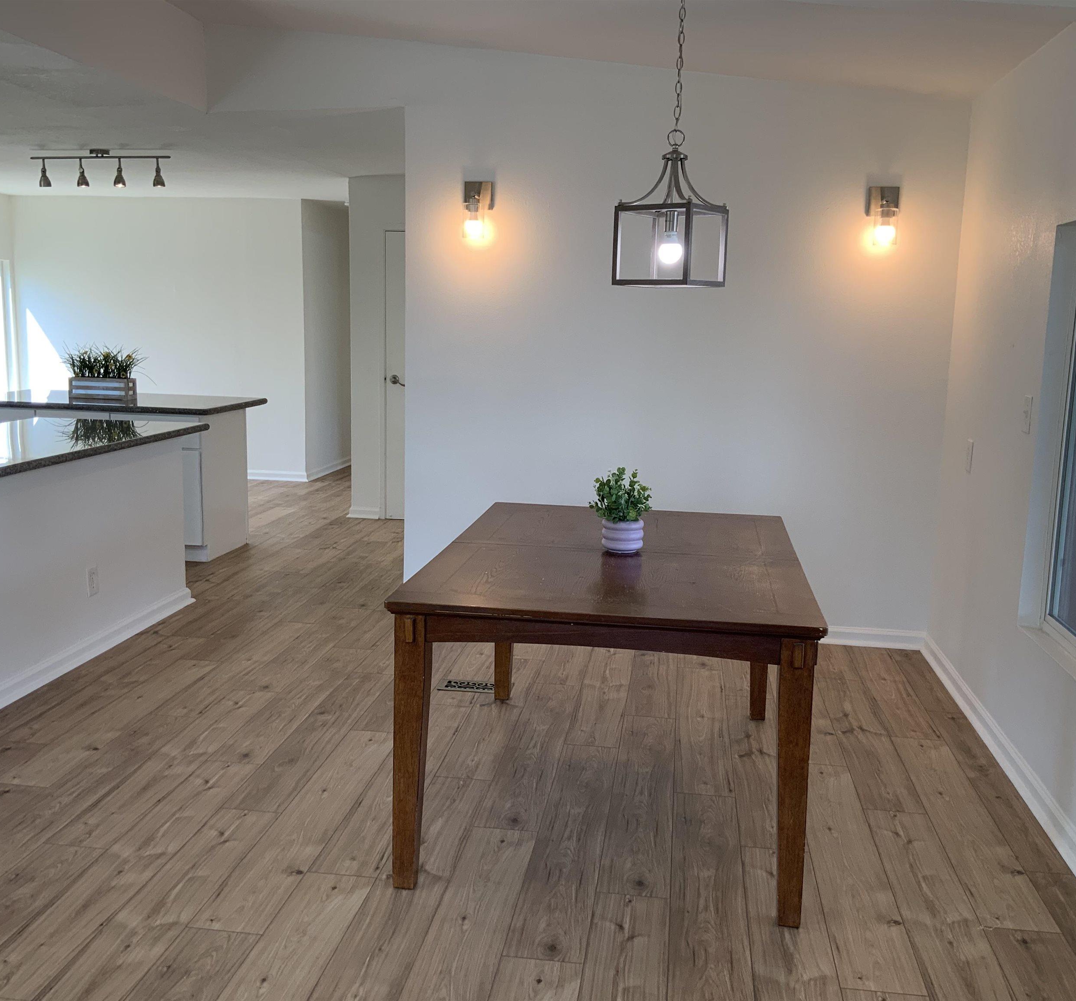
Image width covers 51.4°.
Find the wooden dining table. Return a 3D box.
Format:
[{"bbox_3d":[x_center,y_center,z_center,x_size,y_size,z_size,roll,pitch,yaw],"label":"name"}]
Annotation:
[{"bbox_3d":[0.249,0.531,3.520,1.074,0.765,1.566,3,9,8],"label":"wooden dining table"}]

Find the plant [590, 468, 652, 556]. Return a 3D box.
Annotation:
[{"bbox_3d":[0.257,0.025,3.438,0.182,0.261,0.178,3,9,8],"label":"plant"}]

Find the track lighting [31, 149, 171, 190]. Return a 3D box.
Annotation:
[{"bbox_3d":[-2.659,-2.015,6.798,0.890,0.218,0.100,3,9,8],"label":"track lighting"}]

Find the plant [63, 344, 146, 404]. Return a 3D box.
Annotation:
[{"bbox_3d":[-2.518,-0.732,6.492,0.480,0.345,0.200,3,9,8],"label":"plant"}]

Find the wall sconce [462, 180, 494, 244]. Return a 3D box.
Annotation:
[{"bbox_3d":[-0.278,-1.312,5.050,0.124,0.263,0.160,3,9,8],"label":"wall sconce"}]

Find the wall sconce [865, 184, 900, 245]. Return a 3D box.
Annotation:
[{"bbox_3d":[1.494,-1.225,4.816,0.124,0.253,0.160,3,9,8],"label":"wall sconce"}]

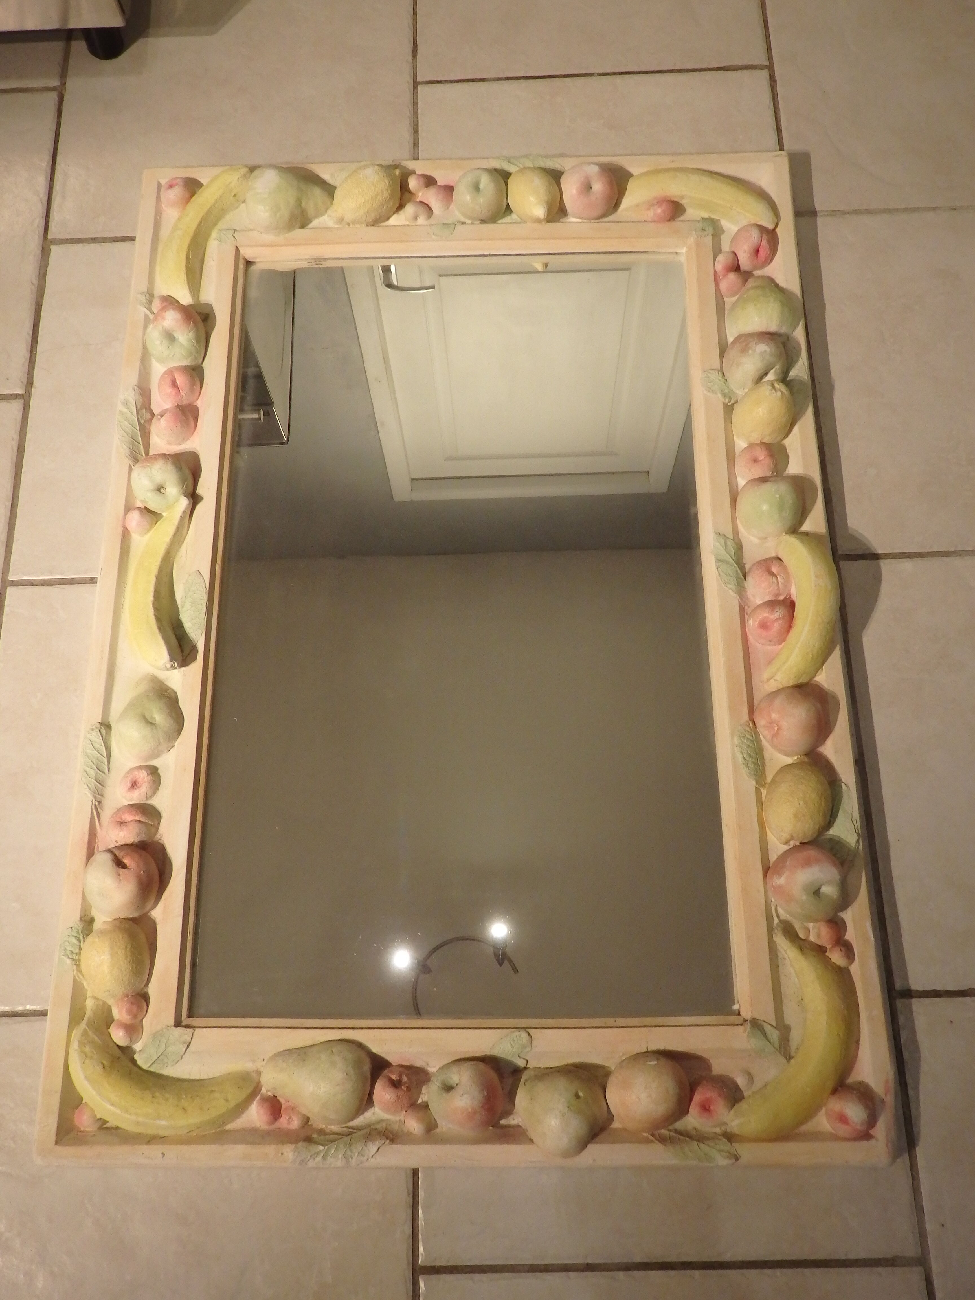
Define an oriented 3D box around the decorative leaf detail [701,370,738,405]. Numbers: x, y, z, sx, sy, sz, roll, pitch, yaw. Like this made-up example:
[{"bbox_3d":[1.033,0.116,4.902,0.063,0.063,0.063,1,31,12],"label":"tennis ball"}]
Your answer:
[{"bbox_3d":[0.226,-0.257,1.109,0.027,0.010,0.042,-23,72,-6],"label":"decorative leaf detail"}]

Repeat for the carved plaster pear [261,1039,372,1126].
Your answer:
[{"bbox_3d":[-0.139,0.351,0.913,0.088,0.043,0.062,3,72,3],"label":"carved plaster pear"}]

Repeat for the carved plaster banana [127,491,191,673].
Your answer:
[{"bbox_3d":[-0.310,-0.061,1.057,0.056,0.034,0.175,-2,71,1],"label":"carved plaster banana"}]

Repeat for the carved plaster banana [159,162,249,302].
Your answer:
[{"bbox_3d":[-0.333,-0.487,1.309,0.065,0.045,0.188,15,73,7],"label":"carved plaster banana"}]

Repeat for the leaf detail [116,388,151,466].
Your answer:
[{"bbox_3d":[-0.389,-0.245,1.235,0.034,0.012,0.097,-1,71,1],"label":"leaf detail"}]

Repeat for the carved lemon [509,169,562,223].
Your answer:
[{"bbox_3d":[0.048,-0.476,1.182,0.054,0.044,0.064,-2,71,1],"label":"carved lemon"}]

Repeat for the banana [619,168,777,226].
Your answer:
[{"bbox_3d":[0.250,-0.526,1.304,0.178,0.042,0.063,10,72,5],"label":"banana"}]

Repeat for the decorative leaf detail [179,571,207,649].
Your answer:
[{"bbox_3d":[-0.305,-0.043,1.169,0.030,0.012,0.087,-2,71,1],"label":"decorative leaf detail"}]

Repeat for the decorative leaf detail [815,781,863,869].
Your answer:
[{"bbox_3d":[0.336,0.166,1.079,0.038,0.012,0.087,-5,71,0],"label":"decorative leaf detail"}]

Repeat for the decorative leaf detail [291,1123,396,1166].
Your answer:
[{"bbox_3d":[-0.127,0.441,1.000,0.097,0.014,0.032,-8,71,-1],"label":"decorative leaf detail"}]

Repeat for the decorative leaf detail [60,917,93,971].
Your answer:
[{"bbox_3d":[-0.351,0.250,0.957,0.024,0.010,0.042,-6,71,0],"label":"decorative leaf detail"}]

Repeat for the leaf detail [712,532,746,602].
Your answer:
[{"bbox_3d":[0.252,-0.086,1.164,0.028,0.012,0.080,-3,71,1],"label":"leaf detail"}]

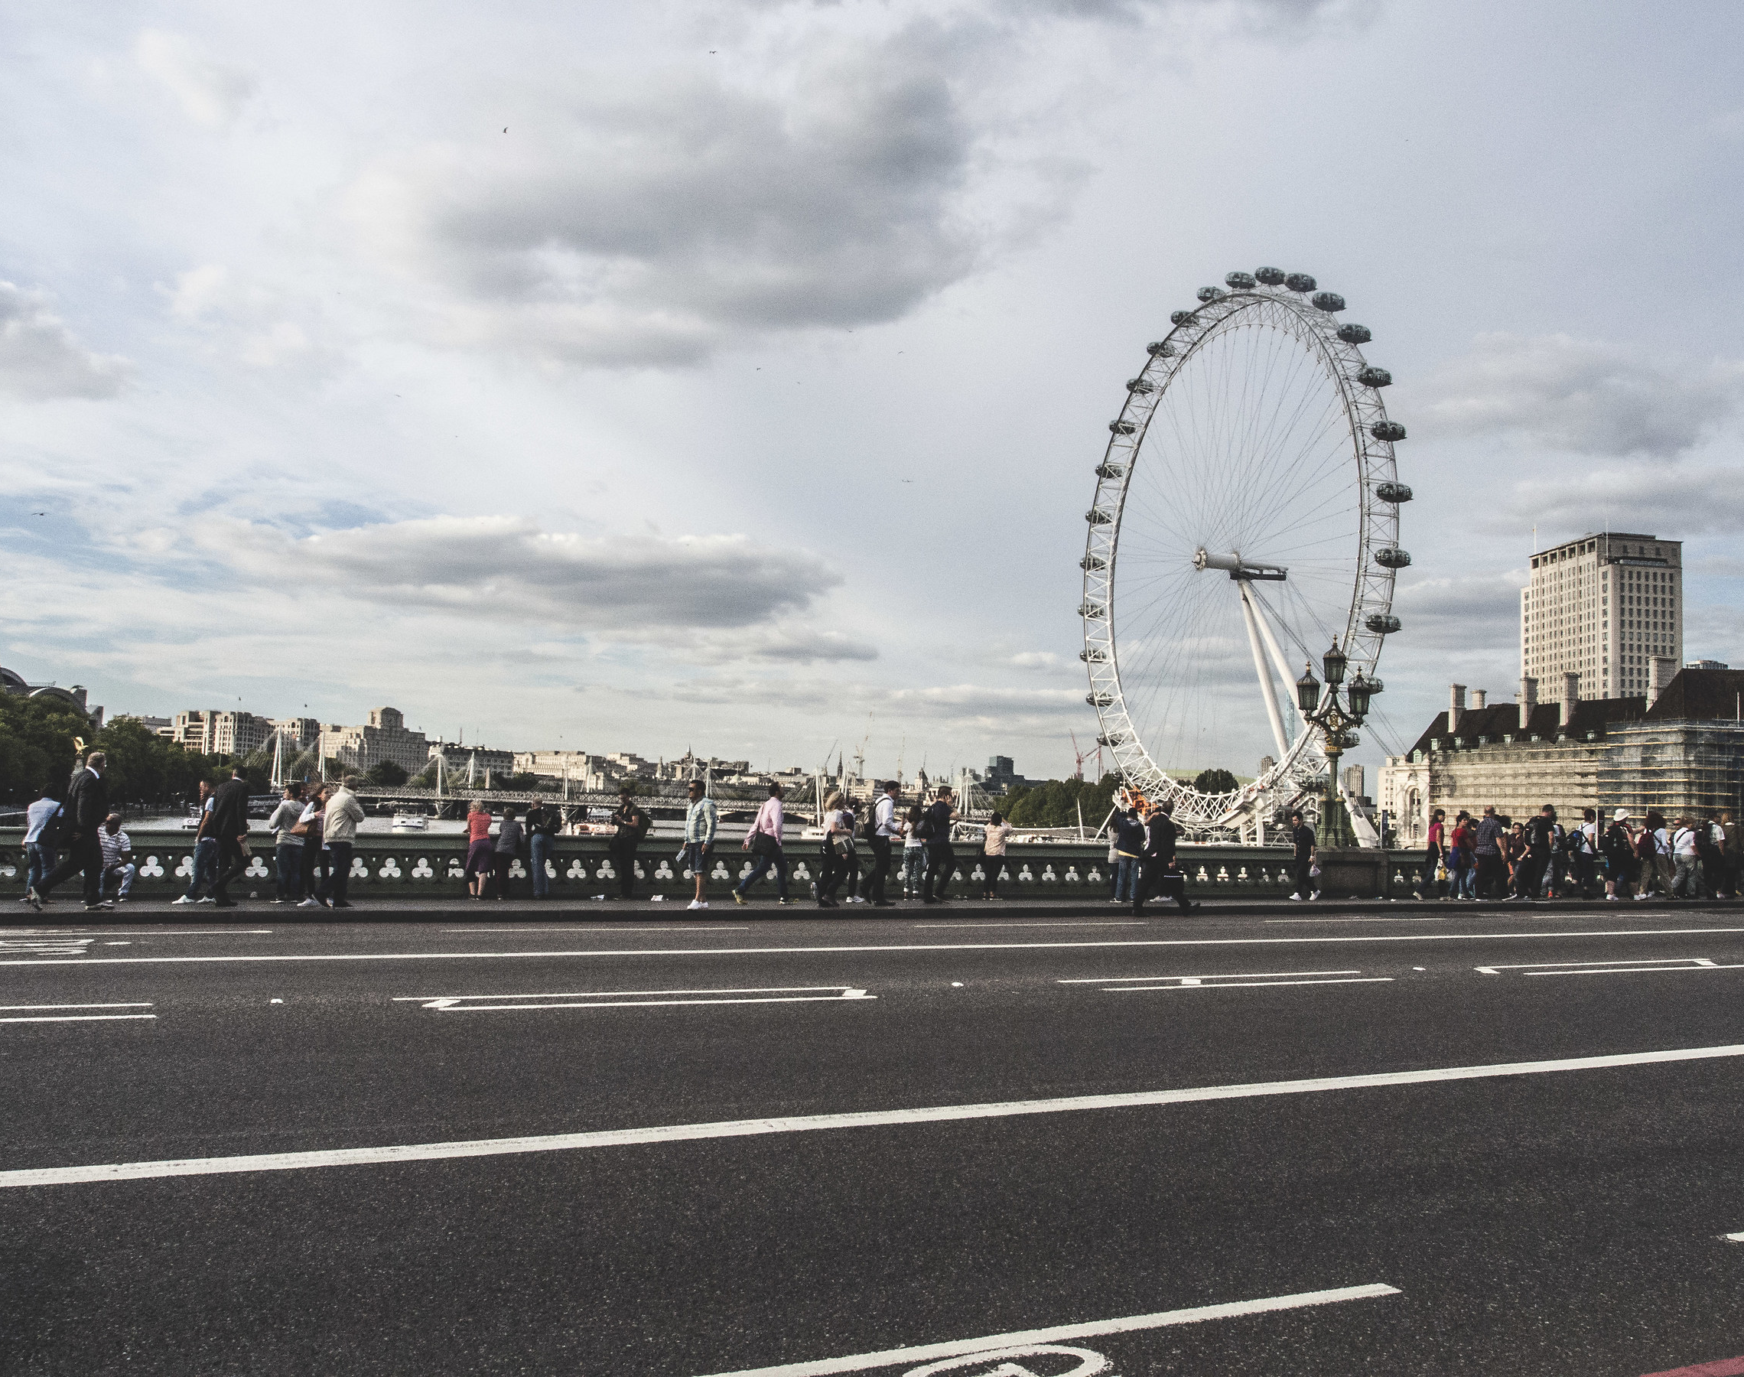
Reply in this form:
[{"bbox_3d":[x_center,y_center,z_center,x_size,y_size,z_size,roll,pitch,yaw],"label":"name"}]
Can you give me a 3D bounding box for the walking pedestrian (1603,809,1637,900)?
[{"bbox_3d":[14.103,3.130,28.000,0.500,1.717,0.520,4,-5,-32],"label":"walking pedestrian"}]

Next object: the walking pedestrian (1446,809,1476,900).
[{"bbox_3d":[10.823,3.065,27.300,0.420,1.648,0.460,3,-4,-22],"label":"walking pedestrian"}]

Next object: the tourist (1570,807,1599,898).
[{"bbox_3d":[13.427,3.123,28.000,0.500,1.704,0.460,4,-5,-24],"label":"tourist"}]

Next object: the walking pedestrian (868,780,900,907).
[{"bbox_3d":[0.171,2.170,20.800,0.580,1.780,0.500,3,-4,-23],"label":"walking pedestrian"}]

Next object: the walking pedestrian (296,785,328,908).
[{"bbox_3d":[-7.434,2.102,19.813,0.500,1.638,0.480,2,-4,-10],"label":"walking pedestrian"}]

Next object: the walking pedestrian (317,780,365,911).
[{"bbox_3d":[-6.969,2.024,19.476,0.540,1.732,0.460,-2,-5,38],"label":"walking pedestrian"}]

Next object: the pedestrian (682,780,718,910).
[{"bbox_3d":[-2.306,2.095,19.900,0.420,1.750,0.540,3,-4,-23],"label":"pedestrian"}]

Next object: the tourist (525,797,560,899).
[{"bbox_3d":[-4.931,2.385,22.200,0.500,1.512,0.550,4,-5,-30],"label":"tourist"}]

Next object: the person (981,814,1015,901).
[{"bbox_3d":[2.232,2.956,26.265,0.550,1.570,0.450,0,-4,20],"label":"person"}]

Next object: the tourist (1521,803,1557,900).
[{"bbox_3d":[12.395,3.052,27.600,0.580,1.759,0.540,4,-5,-26],"label":"tourist"}]

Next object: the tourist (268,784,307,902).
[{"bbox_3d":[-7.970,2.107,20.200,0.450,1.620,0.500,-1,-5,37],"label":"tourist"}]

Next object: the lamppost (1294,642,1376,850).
[{"bbox_3d":[8.905,1.032,28.500,1.750,4.050,0.800,3,-4,-23],"label":"lamppost"}]

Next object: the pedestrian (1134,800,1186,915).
[{"bbox_3d":[4.478,2.603,22.785,0.850,1.769,0.580,3,-5,-24],"label":"pedestrian"}]

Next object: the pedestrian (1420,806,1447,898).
[{"bbox_3d":[10.408,3.078,27.526,0.600,1.685,0.450,3,-5,-22],"label":"pedestrian"}]

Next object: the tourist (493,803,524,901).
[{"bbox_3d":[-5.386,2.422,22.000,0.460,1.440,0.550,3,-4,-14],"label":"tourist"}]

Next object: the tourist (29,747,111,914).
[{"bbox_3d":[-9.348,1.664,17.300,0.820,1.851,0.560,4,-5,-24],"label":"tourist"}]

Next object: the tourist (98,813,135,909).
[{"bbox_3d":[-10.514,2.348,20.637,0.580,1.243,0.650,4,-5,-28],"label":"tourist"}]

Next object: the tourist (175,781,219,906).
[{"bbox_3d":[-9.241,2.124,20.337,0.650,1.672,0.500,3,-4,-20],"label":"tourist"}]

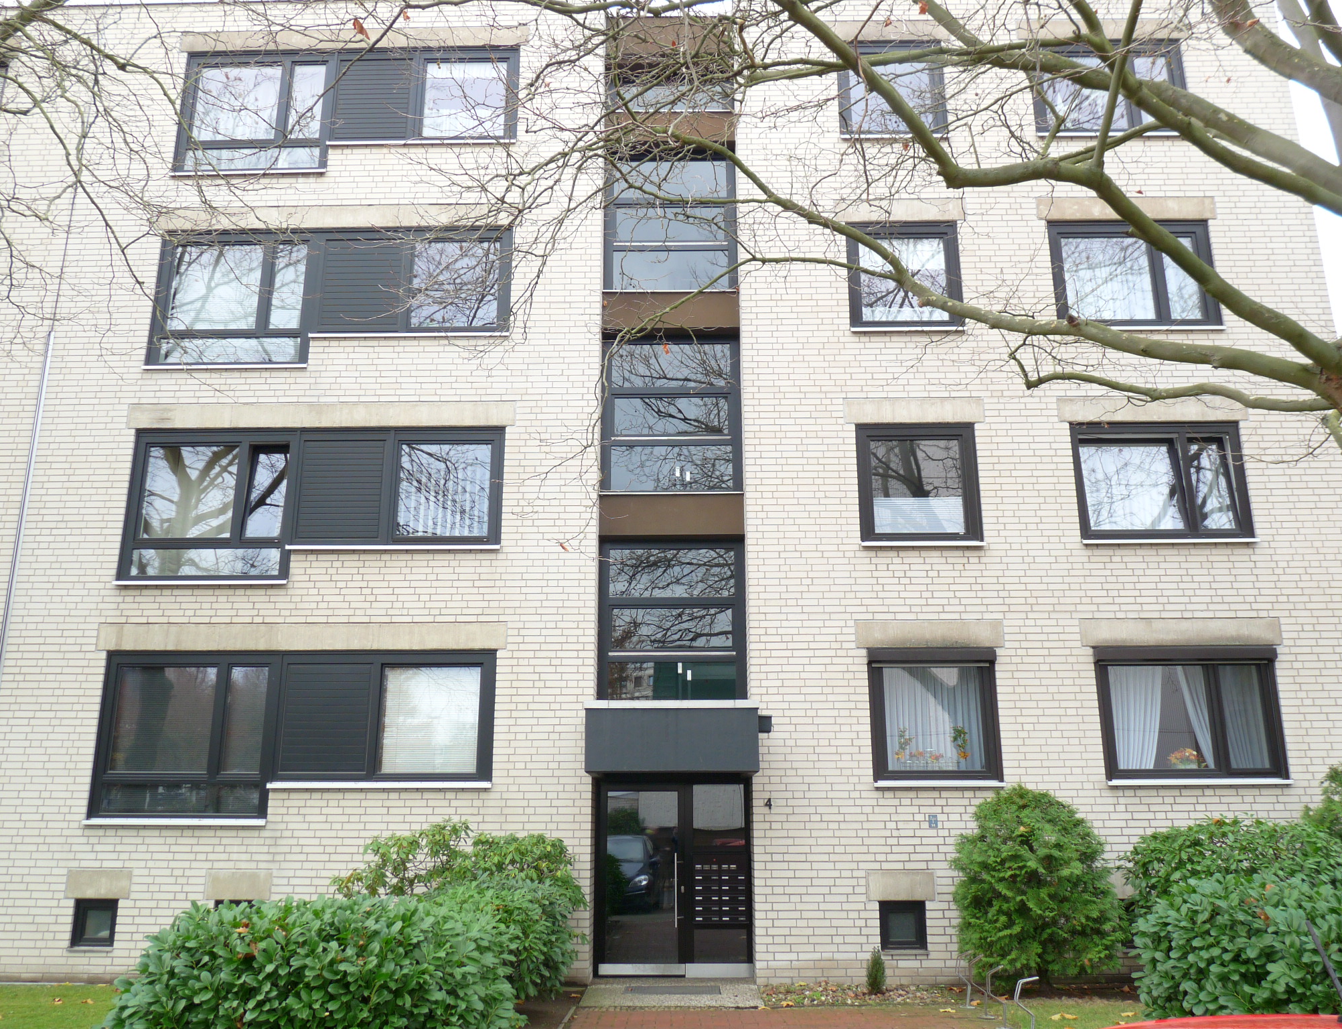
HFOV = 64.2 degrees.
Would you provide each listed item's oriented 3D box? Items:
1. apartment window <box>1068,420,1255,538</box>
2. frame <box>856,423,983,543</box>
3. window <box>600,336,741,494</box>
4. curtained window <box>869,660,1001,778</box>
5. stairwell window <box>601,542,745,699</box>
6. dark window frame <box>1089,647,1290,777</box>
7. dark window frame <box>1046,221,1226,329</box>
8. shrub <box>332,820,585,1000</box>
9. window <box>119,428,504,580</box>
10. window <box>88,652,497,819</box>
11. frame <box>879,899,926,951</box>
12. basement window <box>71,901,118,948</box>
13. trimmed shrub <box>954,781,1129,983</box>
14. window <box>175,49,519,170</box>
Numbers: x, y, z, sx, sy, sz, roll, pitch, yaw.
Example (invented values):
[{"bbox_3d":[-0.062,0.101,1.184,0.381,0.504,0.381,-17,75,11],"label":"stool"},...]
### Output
[{"bbox_3d":[5.877,-0.388,12.872,2.017,1.453,0.120,0,-15,1],"label":"apartment window"},{"bbox_3d":[2.981,-0.375,12.931,1.426,1.465,0.120,0,-15,1],"label":"frame"},{"bbox_3d":[0.010,-1.270,13.693,1.783,2.067,0.120,0,-15,1],"label":"window"},{"bbox_3d":[2.998,2.303,12.179,1.446,1.441,0.140,0,-15,1],"label":"curtained window"},{"bbox_3d":[0.019,1.262,12.921,1.784,1.945,0.120,0,-15,1],"label":"stairwell window"},{"bbox_3d":[5.882,2.261,12.177,2.032,1.463,0.140,0,-15,1],"label":"dark window frame"},{"bbox_3d":[5.877,-3.043,13.605,2.011,1.471,0.120,0,-15,1],"label":"dark window frame"},{"bbox_3d":[-2.135,3.935,10.735,2.545,1.684,1.600,0,-15,1],"label":"shrub"},{"bbox_3d":[-4.307,-0.128,12.998,4.562,1.867,0.120,0,-15,1],"label":"window"},{"bbox_3d":[-4.300,2.527,12.282,4.562,1.867,0.120,0,-15,1],"label":"window"},{"bbox_3d":[2.529,4.487,11.700,0.503,0.504,0.100,0,-15,1],"label":"frame"},{"bbox_3d":[-6.314,4.496,11.786,0.477,0.496,0.120,0,-15,1],"label":"basement window"},{"bbox_3d":[3.734,3.770,10.867,1.764,2.003,1.600,0,-15,1],"label":"trimmed shrub"},{"bbox_3d":[-4.322,-5.439,14.431,4.562,1.867,0.120,0,-15,1],"label":"window"}]

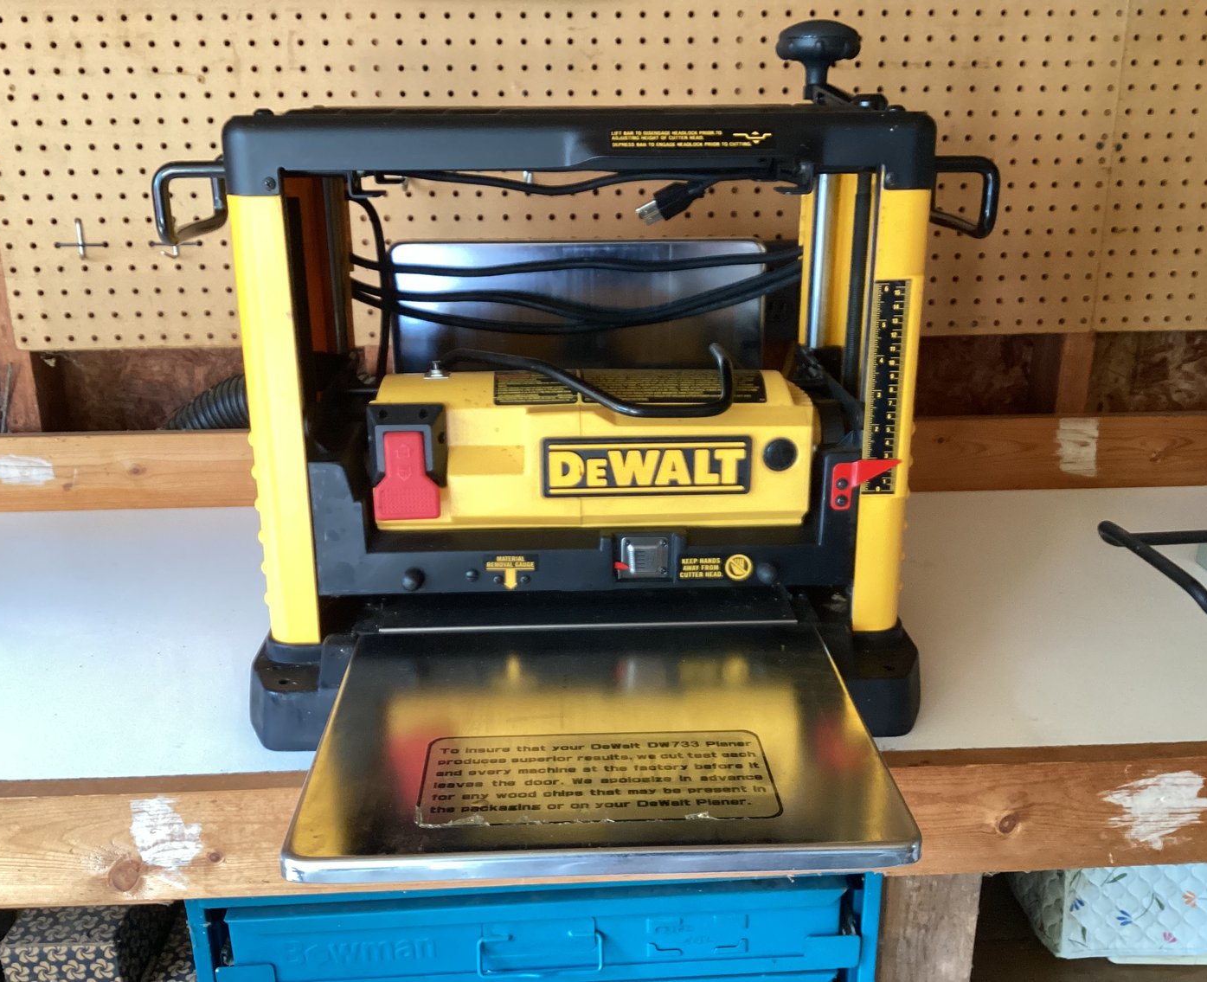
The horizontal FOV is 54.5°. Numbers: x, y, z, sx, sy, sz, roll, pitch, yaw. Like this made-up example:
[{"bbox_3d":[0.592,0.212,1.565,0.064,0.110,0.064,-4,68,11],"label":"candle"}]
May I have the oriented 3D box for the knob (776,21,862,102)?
[{"bbox_3d":[0.151,-0.302,0.825,0.060,0.053,0.060,-1,18,-3],"label":"knob"}]

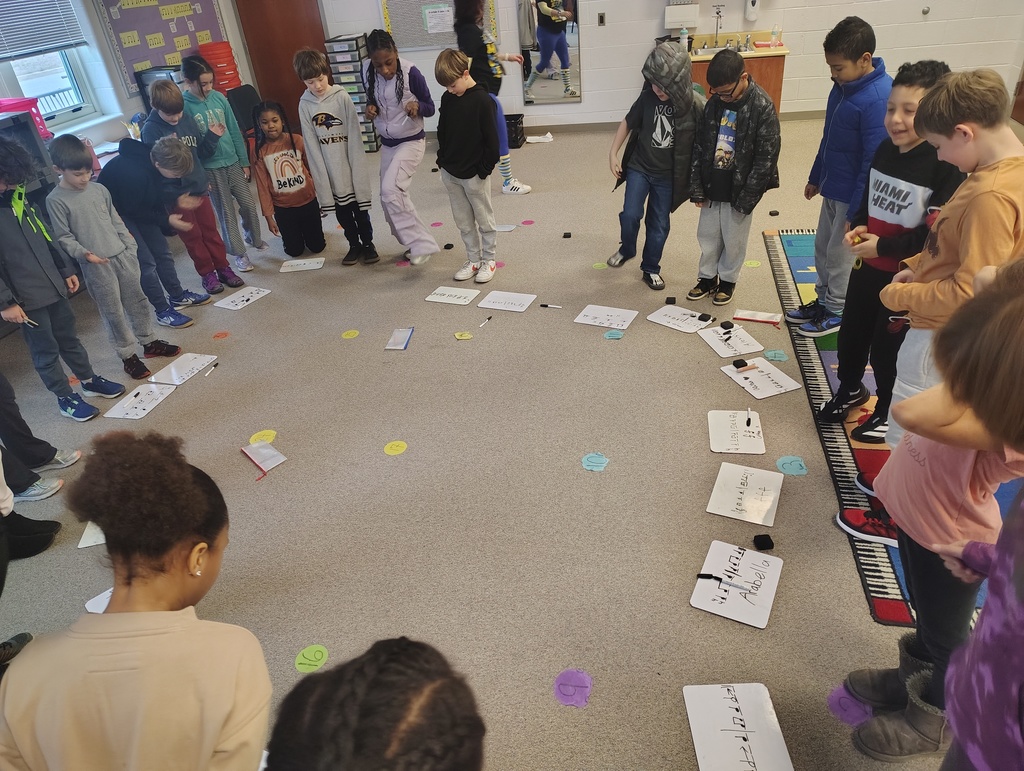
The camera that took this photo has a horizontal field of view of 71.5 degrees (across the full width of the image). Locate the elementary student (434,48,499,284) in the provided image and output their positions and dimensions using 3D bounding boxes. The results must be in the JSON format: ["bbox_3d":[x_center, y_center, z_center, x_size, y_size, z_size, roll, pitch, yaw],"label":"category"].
[{"bbox_3d":[-0.254,-1.314,4.344,0.400,1.340,0.340,10,36,23],"label":"elementary student"}]

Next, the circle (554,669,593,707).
[{"bbox_3d":[0.182,0.891,2.100,0.115,0.004,0.122,-6,33,0],"label":"circle"}]

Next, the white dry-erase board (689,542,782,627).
[{"bbox_3d":[0.754,0.653,2.374,0.236,0.004,0.309,12,37,25],"label":"white dry-erase board"}]

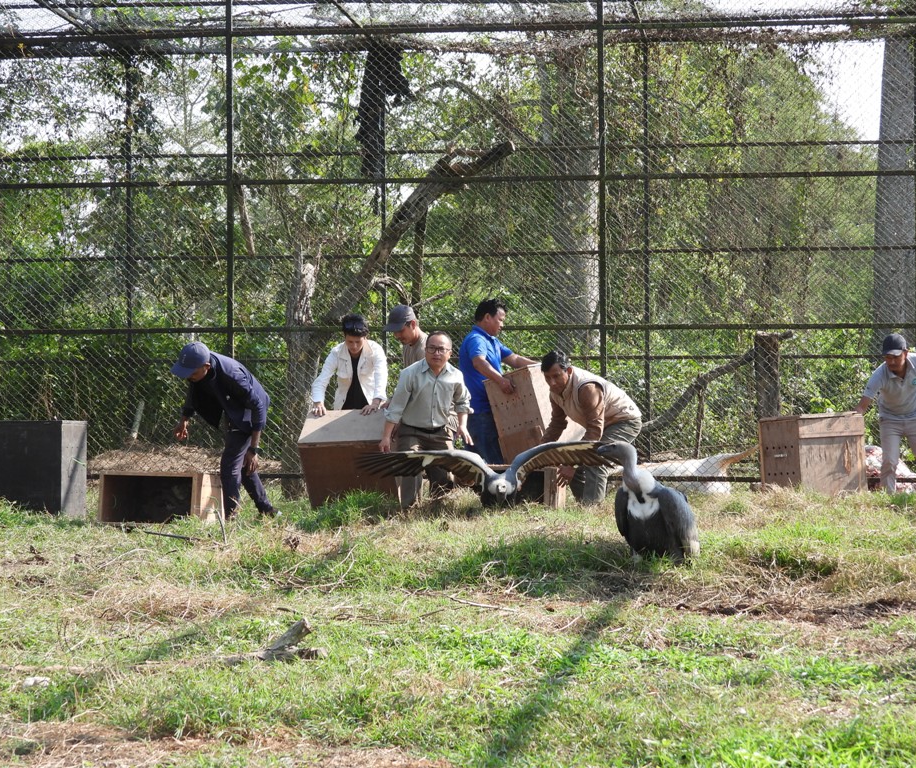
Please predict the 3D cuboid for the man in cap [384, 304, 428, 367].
[{"bbox_3d":[-0.318,0.157,17.000,0.550,1.550,0.520,0,-1,-30],"label":"man in cap"}]

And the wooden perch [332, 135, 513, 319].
[{"bbox_3d":[-0.335,-1.370,19.800,1.680,1.620,0.450,0,-1,0],"label":"wooden perch"}]

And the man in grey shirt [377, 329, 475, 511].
[{"bbox_3d":[-0.227,0.263,16.000,0.660,1.300,0.600,0,0,1],"label":"man in grey shirt"}]

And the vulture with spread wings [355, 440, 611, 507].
[{"bbox_3d":[0.180,0.640,15.700,1.790,0.490,0.650,0,-1,-2],"label":"vulture with spread wings"}]

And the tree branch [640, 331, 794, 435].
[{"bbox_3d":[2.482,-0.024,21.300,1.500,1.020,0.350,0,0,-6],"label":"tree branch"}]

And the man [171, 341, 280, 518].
[{"bbox_3d":[-1.659,0.326,15.900,0.750,1.280,0.550,0,-1,-30],"label":"man"}]

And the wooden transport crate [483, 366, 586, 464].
[{"bbox_3d":[0.581,0.227,16.582,0.475,0.660,0.447,-21,-10,42],"label":"wooden transport crate"}]

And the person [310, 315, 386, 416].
[{"bbox_3d":[-0.836,0.193,17.100,0.600,1.500,0.520,0,-1,2],"label":"person"}]

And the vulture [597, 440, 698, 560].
[{"bbox_3d":[1.113,0.686,12.900,0.430,0.715,0.540,-1,-1,30],"label":"vulture"}]

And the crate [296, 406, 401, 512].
[{"bbox_3d":[-0.723,0.535,16.201,0.680,0.600,0.440,-2,35,15],"label":"crate"}]

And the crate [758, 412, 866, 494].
[{"bbox_3d":[2.736,0.540,17.139,0.654,0.600,0.468,-3,0,-40],"label":"crate"}]

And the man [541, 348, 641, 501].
[{"bbox_3d":[0.951,0.313,15.800,0.550,1.120,0.750,-1,-1,43],"label":"man"}]

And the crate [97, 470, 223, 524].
[{"bbox_3d":[-2.075,0.781,15.518,0.692,0.360,0.640,0,-1,7],"label":"crate"}]

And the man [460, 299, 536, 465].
[{"bbox_3d":[0.287,0.134,17.000,0.620,1.580,0.500,0,0,18],"label":"man"}]

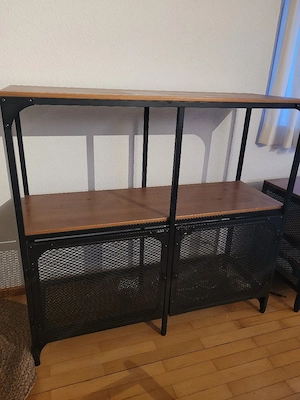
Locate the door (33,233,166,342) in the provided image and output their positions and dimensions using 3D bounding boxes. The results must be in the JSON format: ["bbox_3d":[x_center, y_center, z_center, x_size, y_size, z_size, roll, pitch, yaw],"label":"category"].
[{"bbox_3d":[-0.164,0.309,1.075,0.474,0.408,0.020,-5,23,-18],"label":"door"}]

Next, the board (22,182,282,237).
[{"bbox_3d":[0.026,0.012,1.208,0.994,0.018,0.310,-5,23,-18],"label":"board"}]

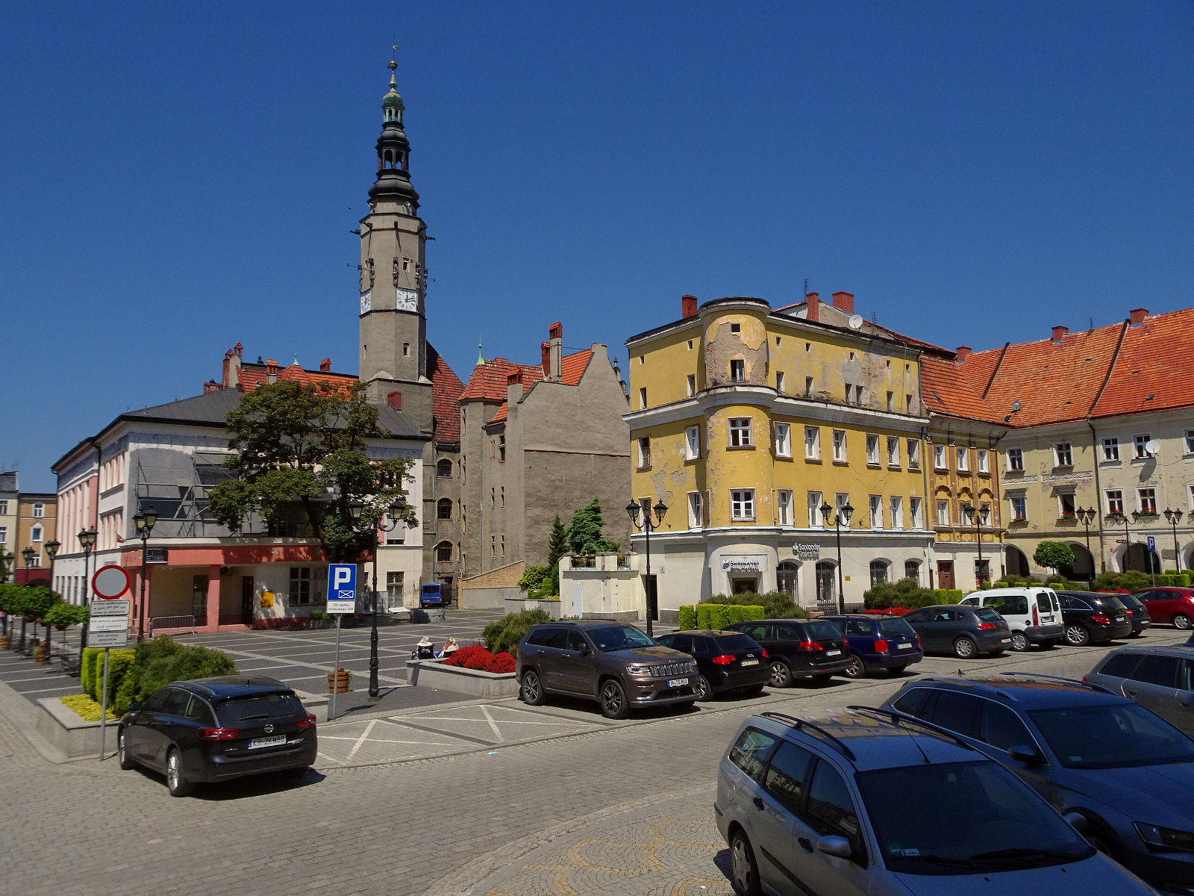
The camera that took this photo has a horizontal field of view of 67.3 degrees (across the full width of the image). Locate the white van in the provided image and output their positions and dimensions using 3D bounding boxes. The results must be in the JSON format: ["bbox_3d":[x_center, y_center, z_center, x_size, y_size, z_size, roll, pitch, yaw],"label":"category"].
[{"bbox_3d":[13.074,5.571,29.416,1.672,1.830,4.035,3,-8,-29],"label":"white van"}]

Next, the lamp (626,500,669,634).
[{"bbox_3d":[1.727,4.261,29.498,1.580,5.150,0.480,4,-9,-36],"label":"lamp"}]

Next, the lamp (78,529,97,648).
[{"bbox_3d":[-17.365,5.248,30.358,0.460,5.000,1.500,6,-10,-42],"label":"lamp"}]

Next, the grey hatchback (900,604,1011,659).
[{"bbox_3d":[10.921,5.693,28.149,1.768,1.458,4.315,3,-8,-30],"label":"grey hatchback"}]

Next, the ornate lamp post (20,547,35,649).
[{"bbox_3d":[-29.535,7.715,46.259,0.480,5.150,1.580,4,-9,-36],"label":"ornate lamp post"}]

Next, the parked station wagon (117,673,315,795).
[{"bbox_3d":[-6.282,4.491,14.562,1.860,1.500,4.950,4,-10,-41],"label":"parked station wagon"}]

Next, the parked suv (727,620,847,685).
[{"bbox_3d":[4.434,5.334,23.653,1.830,1.520,4.750,4,-8,-35],"label":"parked suv"}]

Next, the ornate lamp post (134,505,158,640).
[{"bbox_3d":[-12.490,4.162,24.599,0.480,5.150,1.580,4,-9,-36],"label":"ornate lamp post"}]

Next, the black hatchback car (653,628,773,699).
[{"bbox_3d":[2.489,5.191,21.866,1.765,1.423,4.286,3,-8,-27],"label":"black hatchback car"}]

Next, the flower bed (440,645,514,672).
[{"bbox_3d":[-2.716,5.639,24.238,2.100,0.550,3.700,5,-9,-37],"label":"flower bed"}]

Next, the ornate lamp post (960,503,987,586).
[{"bbox_3d":[15.573,4.751,36.463,1.500,5.000,0.460,4,-9,-35],"label":"ornate lamp post"}]

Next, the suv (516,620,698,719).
[{"bbox_3d":[0.119,4.874,20.109,1.943,1.780,4.828,5,-9,-38],"label":"suv"}]

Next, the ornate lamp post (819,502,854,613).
[{"bbox_3d":[9.311,4.601,34.178,1.580,5.150,0.480,4,-9,-36],"label":"ornate lamp post"}]

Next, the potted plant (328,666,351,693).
[{"bbox_3d":[-6.951,6.221,24.238,0.620,0.740,0.620,-1,-7,0],"label":"potted plant"}]

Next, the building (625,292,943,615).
[{"bbox_3d":[10.609,0.989,50.714,17.600,16.700,9.500,4,-9,-36],"label":"building"}]

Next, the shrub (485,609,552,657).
[{"bbox_3d":[-2.168,5.501,27.026,2.400,1.400,2.300,5,-9,-37],"label":"shrub"}]

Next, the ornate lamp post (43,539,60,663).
[{"bbox_3d":[-22.340,6.279,36.688,0.460,5.000,1.500,6,-10,-42],"label":"ornate lamp post"}]

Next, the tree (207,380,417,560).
[{"bbox_3d":[-17.385,3.294,54.552,12.000,15.090,10.800,4,-9,-35],"label":"tree"}]

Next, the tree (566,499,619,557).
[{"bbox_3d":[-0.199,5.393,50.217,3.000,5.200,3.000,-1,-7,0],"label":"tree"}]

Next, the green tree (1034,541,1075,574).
[{"bbox_3d":[21.277,6.003,41.535,1.900,3.420,1.900,5,-9,-37],"label":"green tree"}]

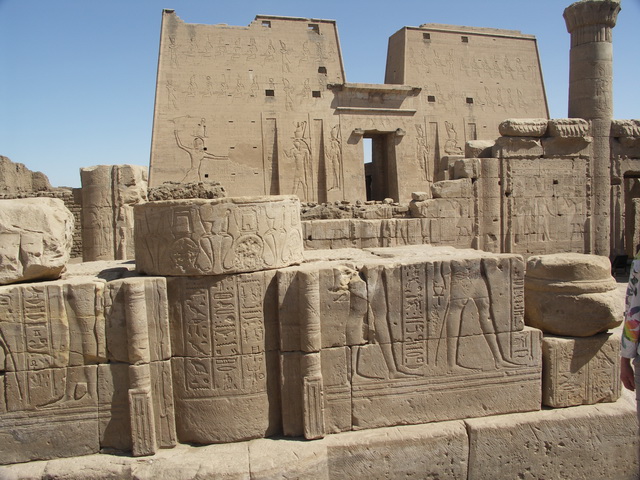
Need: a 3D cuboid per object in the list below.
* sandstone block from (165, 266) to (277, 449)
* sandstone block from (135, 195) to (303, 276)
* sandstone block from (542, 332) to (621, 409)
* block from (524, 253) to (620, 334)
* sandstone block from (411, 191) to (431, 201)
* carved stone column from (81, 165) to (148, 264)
[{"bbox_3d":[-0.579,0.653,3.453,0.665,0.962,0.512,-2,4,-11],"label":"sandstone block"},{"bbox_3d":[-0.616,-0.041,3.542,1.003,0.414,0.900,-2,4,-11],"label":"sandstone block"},{"bbox_3d":[1.663,0.831,3.941,0.501,0.445,0.491,-2,4,-11],"label":"sandstone block"},{"bbox_3d":[1.748,0.368,3.984,0.634,0.481,0.614,-2,4,-11],"label":"block"},{"bbox_3d":[2.299,-0.998,13.146,0.327,0.205,0.286,-4,4,-33],"label":"sandstone block"},{"bbox_3d":[-4.676,-0.523,13.008,1.350,2.329,0.972,-2,4,-11],"label":"carved stone column"}]

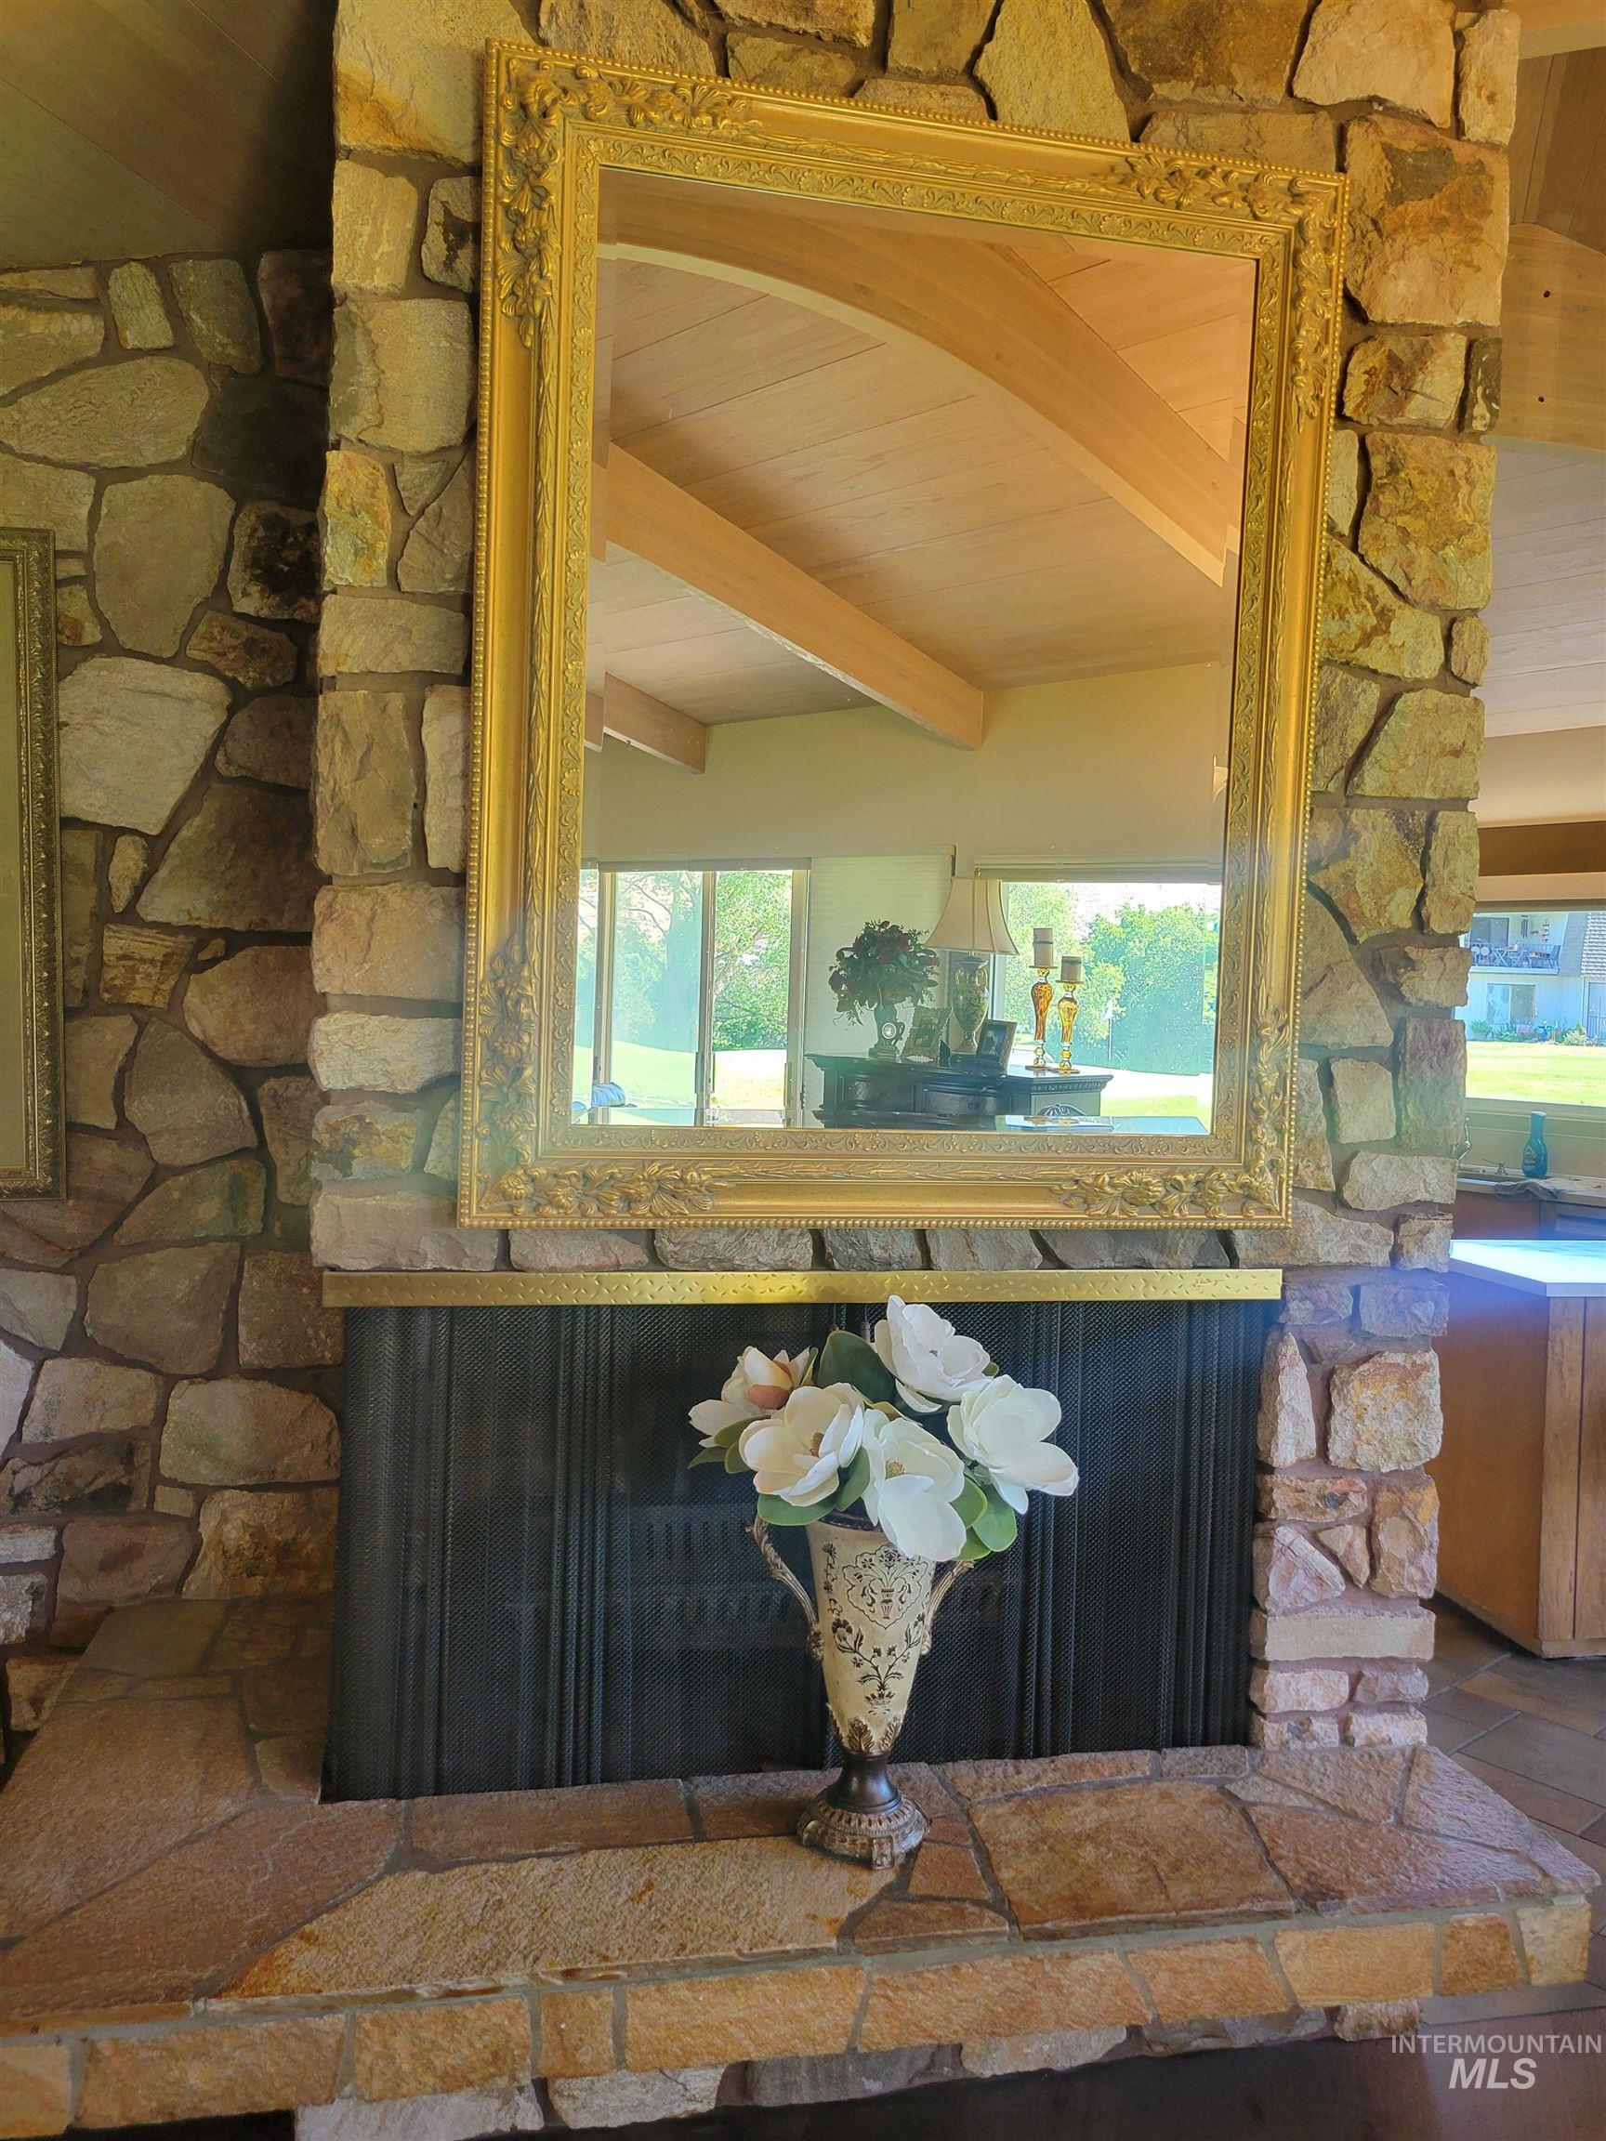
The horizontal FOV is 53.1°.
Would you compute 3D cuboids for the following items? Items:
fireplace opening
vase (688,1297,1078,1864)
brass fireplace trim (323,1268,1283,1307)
[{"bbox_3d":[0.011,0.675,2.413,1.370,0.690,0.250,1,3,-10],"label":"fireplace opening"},{"bbox_3d":[0.113,0.674,2.162,0.530,0.725,0.420,1,3,-10],"label":"vase"},{"bbox_3d":[0.036,0.308,2.292,1.386,0.048,0.040,1,3,-10],"label":"brass fireplace trim"}]

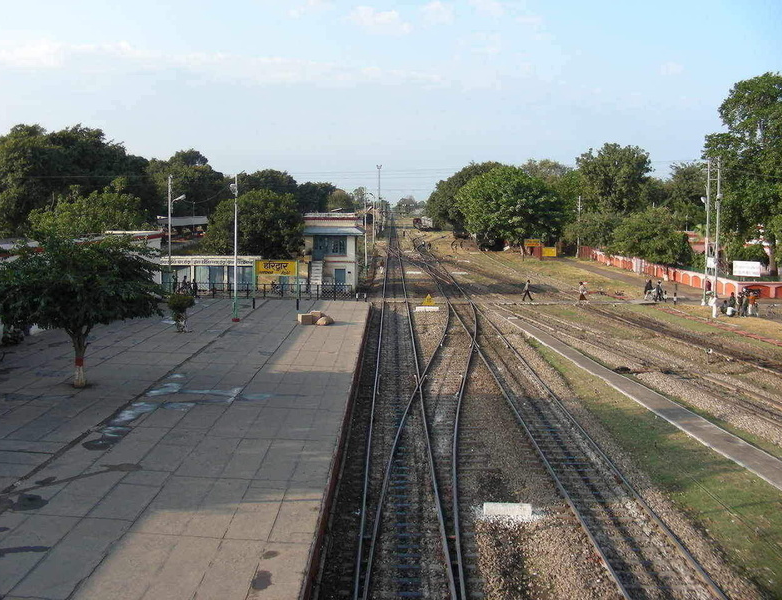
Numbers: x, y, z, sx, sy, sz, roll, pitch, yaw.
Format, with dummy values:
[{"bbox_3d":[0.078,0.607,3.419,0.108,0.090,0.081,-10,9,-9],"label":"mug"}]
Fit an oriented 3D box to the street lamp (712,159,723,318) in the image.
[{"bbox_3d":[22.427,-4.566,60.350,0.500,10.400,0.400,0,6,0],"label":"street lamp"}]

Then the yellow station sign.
[{"bbox_3d":[-6.969,-1.917,53.449,2.600,0.975,0.120,0,6,3],"label":"yellow station sign"}]

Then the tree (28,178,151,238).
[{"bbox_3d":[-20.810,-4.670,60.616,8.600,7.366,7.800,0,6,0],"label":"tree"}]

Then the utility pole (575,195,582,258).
[{"bbox_3d":[25.779,-10.005,120.551,0.750,8.620,0.400,0,6,0],"label":"utility pole"}]

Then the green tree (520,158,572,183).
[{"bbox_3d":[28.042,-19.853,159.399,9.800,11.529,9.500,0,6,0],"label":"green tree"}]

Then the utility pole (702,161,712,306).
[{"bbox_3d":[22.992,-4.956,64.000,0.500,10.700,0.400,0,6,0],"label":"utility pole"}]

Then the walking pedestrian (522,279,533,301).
[{"bbox_3d":[10.625,-0.755,68.257,0.820,1.660,0.500,0,6,0],"label":"walking pedestrian"}]

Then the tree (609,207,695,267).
[{"bbox_3d":[25.109,-5.625,84.649,8.100,6.737,7.300,0,6,0],"label":"tree"}]

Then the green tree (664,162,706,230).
[{"bbox_3d":[43.144,-12.803,127.358,9.000,14.000,9.000,0,6,0],"label":"green tree"}]

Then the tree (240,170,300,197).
[{"bbox_3d":[-18.587,-13.294,134.344,10.500,13.600,10.500,0,6,0],"label":"tree"}]

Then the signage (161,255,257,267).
[{"bbox_3d":[-14.664,-3.171,70.952,7.800,0.930,0.200,0,6,0],"label":"signage"}]

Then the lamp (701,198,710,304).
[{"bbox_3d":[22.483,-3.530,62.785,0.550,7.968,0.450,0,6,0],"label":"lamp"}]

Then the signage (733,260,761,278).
[{"bbox_3d":[28.571,-2.481,70.500,2.050,1.200,0.100,4,7,33],"label":"signage"}]

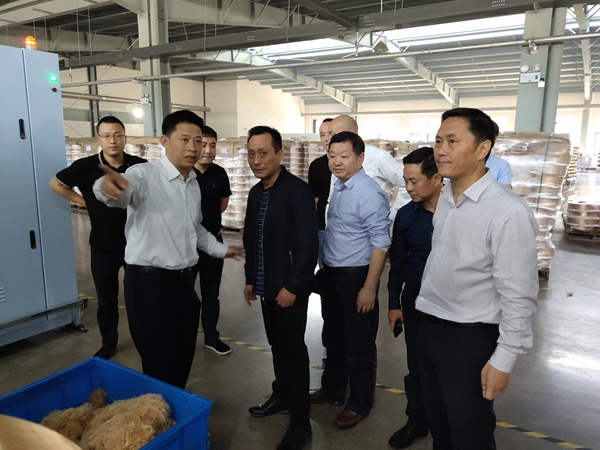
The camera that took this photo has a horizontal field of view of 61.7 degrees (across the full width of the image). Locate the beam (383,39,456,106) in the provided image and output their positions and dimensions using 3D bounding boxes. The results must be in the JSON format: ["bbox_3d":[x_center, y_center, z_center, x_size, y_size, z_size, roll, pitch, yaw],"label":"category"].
[{"bbox_3d":[7.321,-8.590,28.816,0.270,0.750,13.100,6,5,31],"label":"beam"}]

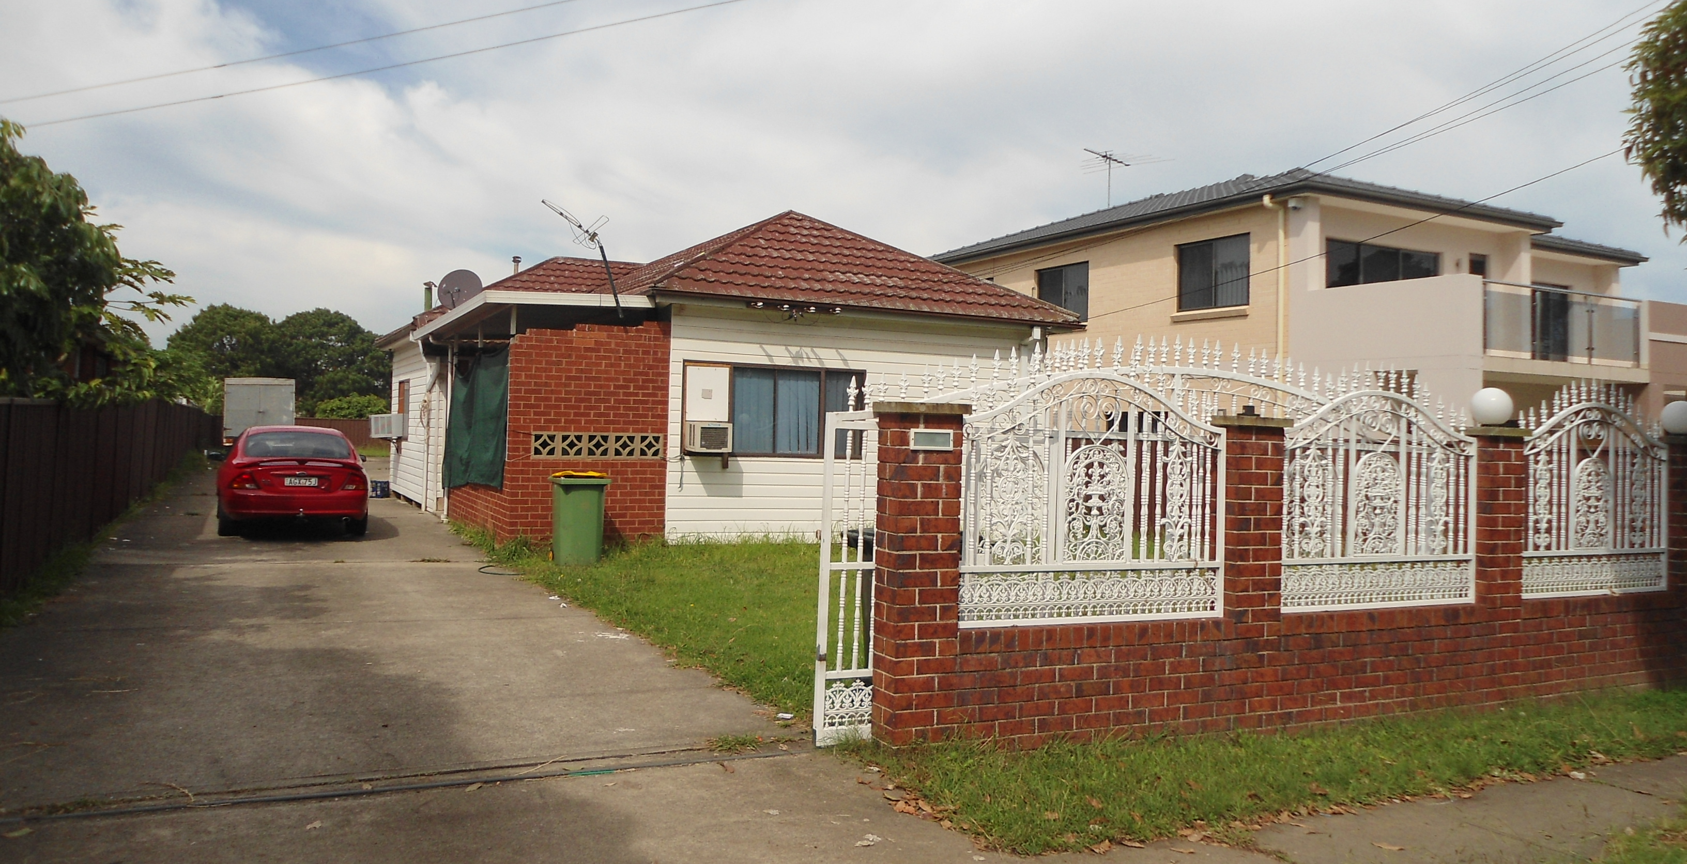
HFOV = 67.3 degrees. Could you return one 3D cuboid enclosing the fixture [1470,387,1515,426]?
[{"bbox_3d":[4.290,-0.165,8.370,0.250,0.260,0.250,2,0,-28],"label":"fixture"}]

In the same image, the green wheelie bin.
[{"bbox_3d":[-2.980,0.962,14.300,0.580,1.070,0.730,2,0,-25],"label":"green wheelie bin"}]

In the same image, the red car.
[{"bbox_3d":[-7.660,0.631,17.710,1.870,1.430,4.900,2,0,-25],"label":"red car"}]

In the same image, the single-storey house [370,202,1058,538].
[{"bbox_3d":[-3.370,-0.953,22.370,8.200,4.870,14.200,2,0,-25],"label":"single-storey house"}]

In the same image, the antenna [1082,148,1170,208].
[{"bbox_3d":[6.470,-6.120,30.800,2.400,1.550,2.000,1,0,42],"label":"antenna"}]

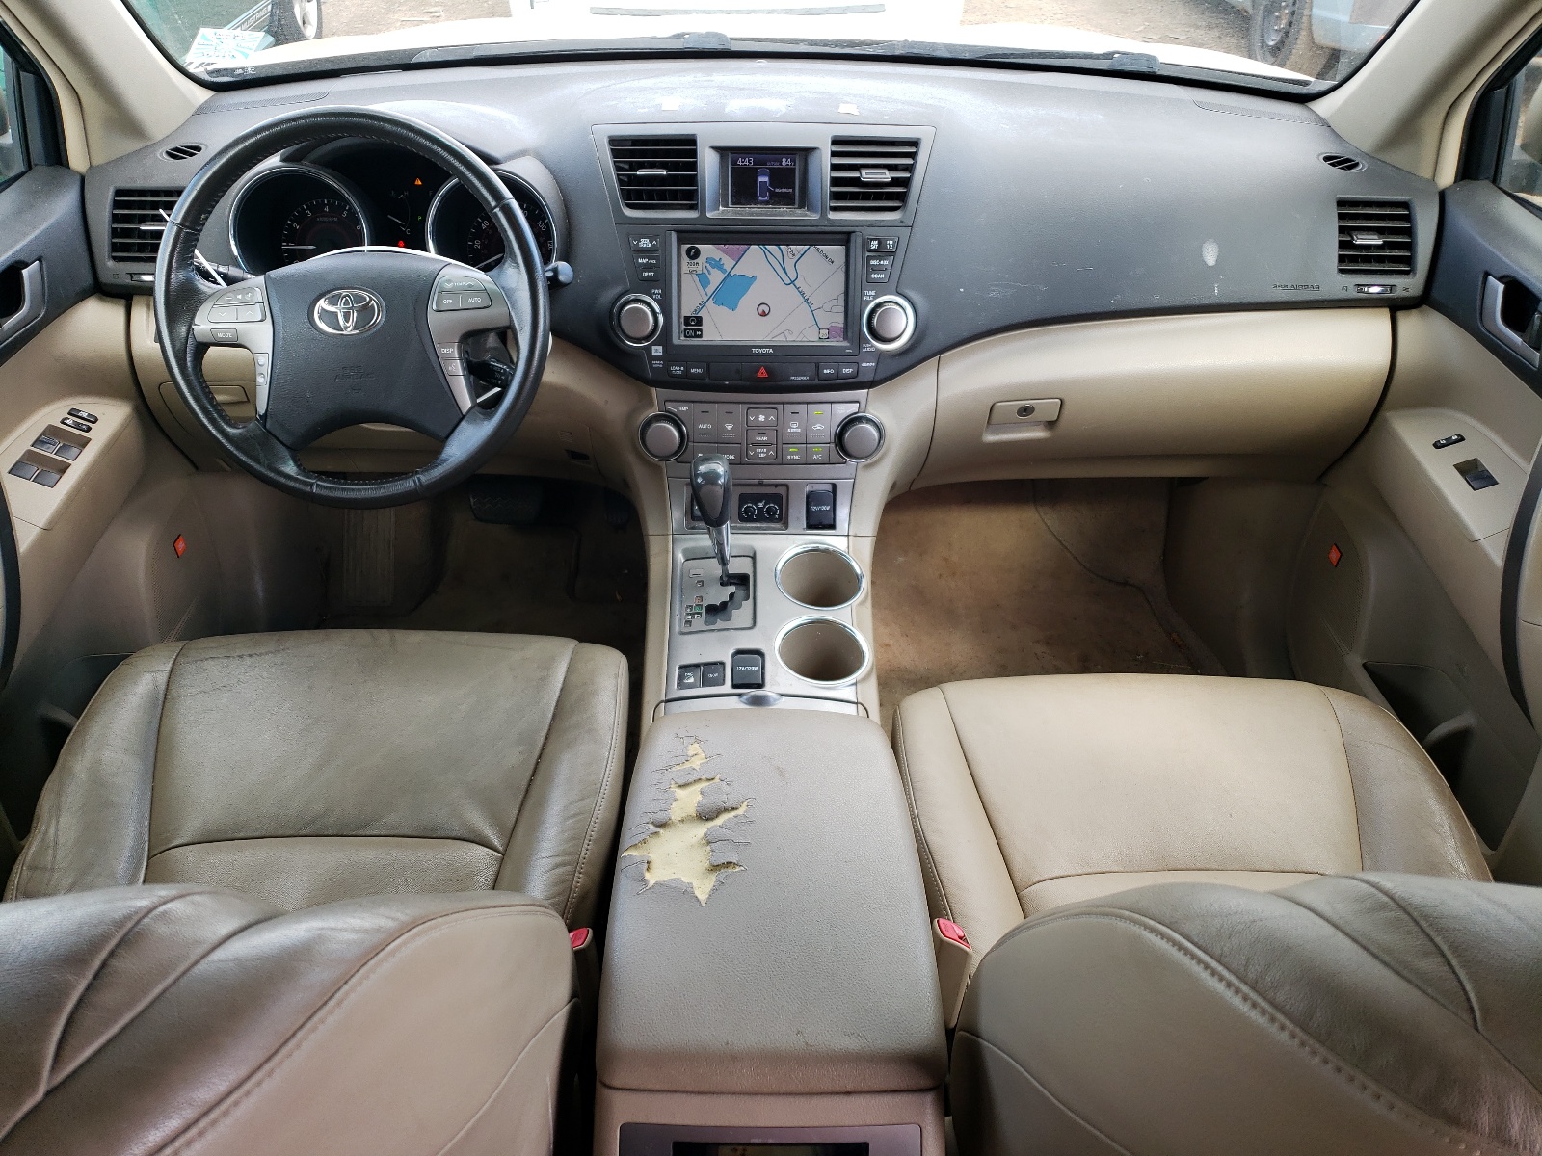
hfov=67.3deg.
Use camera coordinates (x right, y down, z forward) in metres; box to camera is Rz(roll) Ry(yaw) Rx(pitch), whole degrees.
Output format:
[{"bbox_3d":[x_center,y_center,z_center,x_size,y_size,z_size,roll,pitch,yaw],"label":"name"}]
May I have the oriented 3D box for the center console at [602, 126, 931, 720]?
[{"bbox_3d":[-0.005,-0.173,1.162,0.350,0.460,0.520,0,31,0],"label":"center console"}]

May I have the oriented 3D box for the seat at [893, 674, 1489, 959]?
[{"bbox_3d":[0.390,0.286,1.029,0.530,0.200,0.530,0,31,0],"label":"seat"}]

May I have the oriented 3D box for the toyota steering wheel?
[{"bbox_3d":[-0.404,-0.260,1.113,0.385,0.385,0.090,0,0,0],"label":"toyota steering wheel"}]

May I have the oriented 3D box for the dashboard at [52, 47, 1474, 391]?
[{"bbox_3d":[-0.008,-0.422,1.333,1.480,0.330,0.500,0,31,0],"label":"dashboard"}]

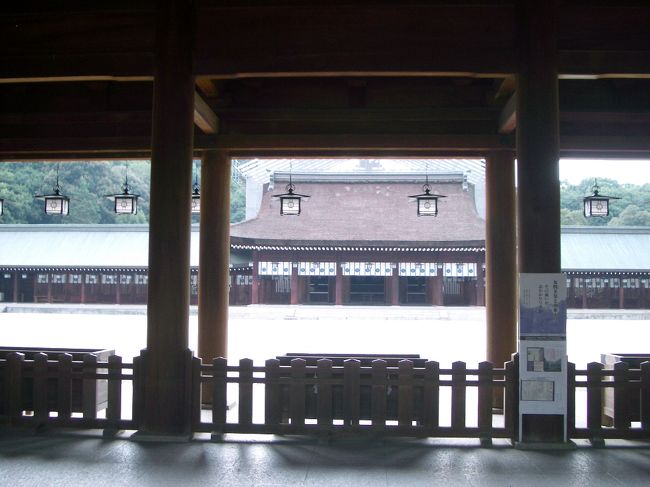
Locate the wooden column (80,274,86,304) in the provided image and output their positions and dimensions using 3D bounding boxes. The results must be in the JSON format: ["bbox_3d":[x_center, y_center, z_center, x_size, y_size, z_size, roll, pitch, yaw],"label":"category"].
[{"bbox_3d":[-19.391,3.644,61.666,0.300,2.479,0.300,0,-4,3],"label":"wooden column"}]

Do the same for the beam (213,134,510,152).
[{"bbox_3d":[0.488,-1.410,10.810,4.143,0.250,0.220,0,-4,3],"label":"beam"}]

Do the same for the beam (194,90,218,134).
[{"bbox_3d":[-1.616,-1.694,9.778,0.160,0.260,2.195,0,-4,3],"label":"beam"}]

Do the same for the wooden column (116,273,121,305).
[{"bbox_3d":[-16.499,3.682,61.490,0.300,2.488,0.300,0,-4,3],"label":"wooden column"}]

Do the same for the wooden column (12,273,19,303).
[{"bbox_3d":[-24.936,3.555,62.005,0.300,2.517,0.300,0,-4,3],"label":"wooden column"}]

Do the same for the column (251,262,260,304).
[{"bbox_3d":[-5.043,2.783,55.840,0.450,3.319,0.450,0,-4,3],"label":"column"}]

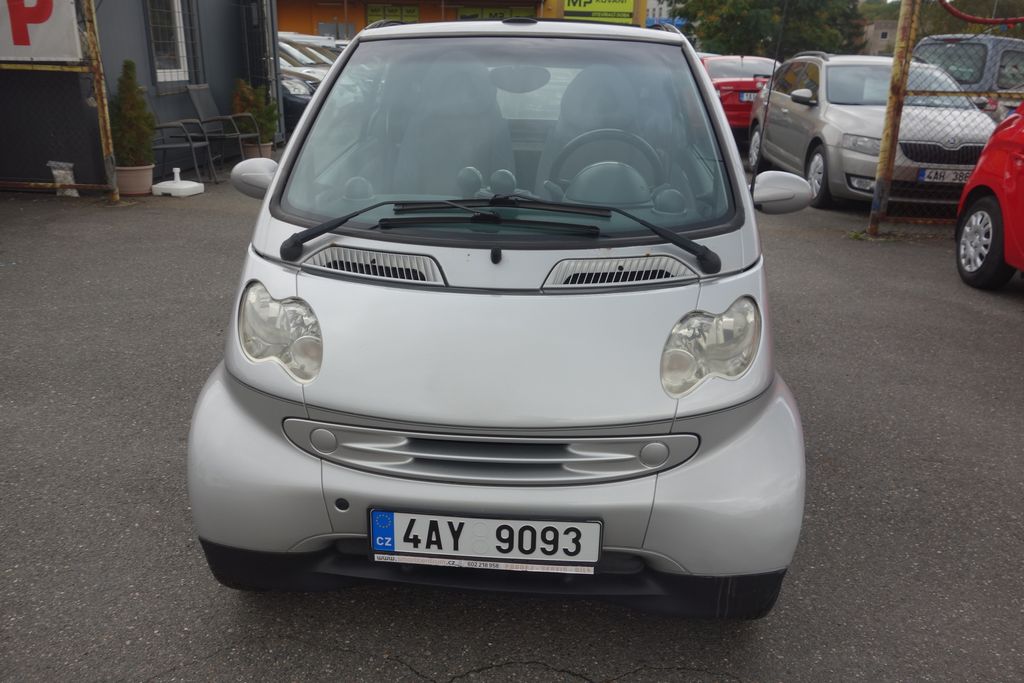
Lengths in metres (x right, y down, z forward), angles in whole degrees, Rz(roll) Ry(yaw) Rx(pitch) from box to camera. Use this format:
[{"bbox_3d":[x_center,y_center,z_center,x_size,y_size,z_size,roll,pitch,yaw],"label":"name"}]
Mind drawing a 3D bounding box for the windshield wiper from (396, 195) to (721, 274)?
[{"bbox_3d":[0.102,-0.271,2.007,0.860,0.180,0.200,2,20,3],"label":"windshield wiper"}]

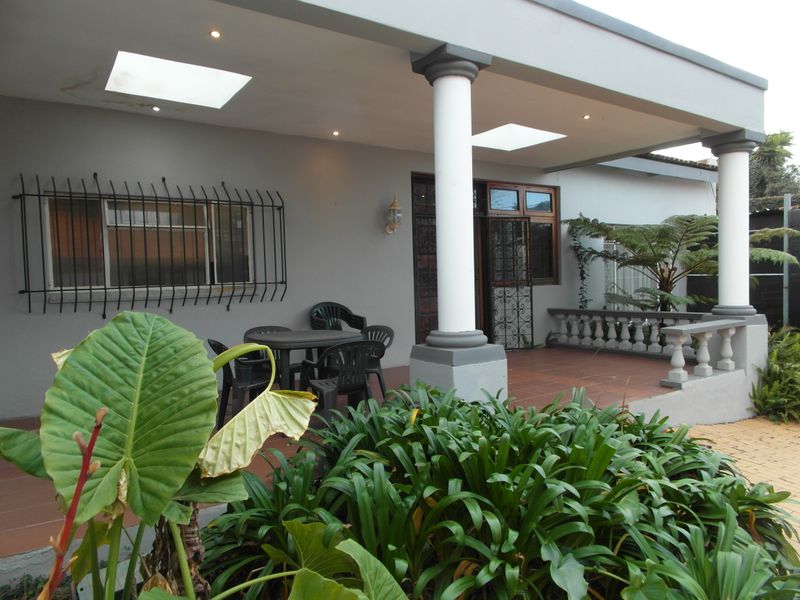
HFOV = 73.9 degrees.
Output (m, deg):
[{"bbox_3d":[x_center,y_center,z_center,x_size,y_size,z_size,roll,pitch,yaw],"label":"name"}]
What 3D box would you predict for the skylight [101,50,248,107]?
[{"bbox_3d":[-1.913,-1.882,4.561,1.000,0.080,0.945,-3,3,-34],"label":"skylight"}]

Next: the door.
[{"bbox_3d":[0.757,-0.462,7.718,1.380,2.634,0.100,-3,3,-34],"label":"door"}]

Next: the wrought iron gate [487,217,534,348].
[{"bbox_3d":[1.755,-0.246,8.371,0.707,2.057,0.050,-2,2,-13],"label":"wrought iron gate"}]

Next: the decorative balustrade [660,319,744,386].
[{"bbox_3d":[3.437,0.593,5.989,1.384,0.621,0.246,-3,3,-33],"label":"decorative balustrade"}]

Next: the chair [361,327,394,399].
[{"bbox_3d":[-0.430,0.650,5.476,0.550,0.760,0.560,-3,3,-43],"label":"chair"}]

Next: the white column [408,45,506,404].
[{"bbox_3d":[0.440,-0.381,4.173,0.546,2.878,0.546,-3,3,-33],"label":"white column"}]

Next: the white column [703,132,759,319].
[{"bbox_3d":[4.027,-0.878,6.398,0.460,2.124,0.460,-3,3,-34],"label":"white column"}]

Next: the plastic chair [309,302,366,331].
[{"bbox_3d":[-0.728,0.493,6.274,0.580,0.919,0.620,-3,3,-34],"label":"plastic chair"}]

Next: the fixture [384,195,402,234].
[{"bbox_3d":[-0.090,-1.159,7.163,0.170,0.540,0.230,-3,3,-33],"label":"fixture"}]

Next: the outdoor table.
[{"bbox_3d":[-0.868,0.699,5.115,1.020,0.720,1.020,-3,3,-33],"label":"outdoor table"}]

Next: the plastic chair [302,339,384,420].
[{"bbox_3d":[-0.373,0.655,3.888,0.560,0.780,0.590,-2,3,-21],"label":"plastic chair"}]

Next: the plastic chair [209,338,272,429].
[{"bbox_3d":[-1.142,0.665,4.103,0.590,0.780,0.560,-3,3,-29],"label":"plastic chair"}]

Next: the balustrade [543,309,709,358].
[{"bbox_3d":[3.354,0.505,8.024,0.246,0.658,2.657,-3,3,-33],"label":"balustrade"}]

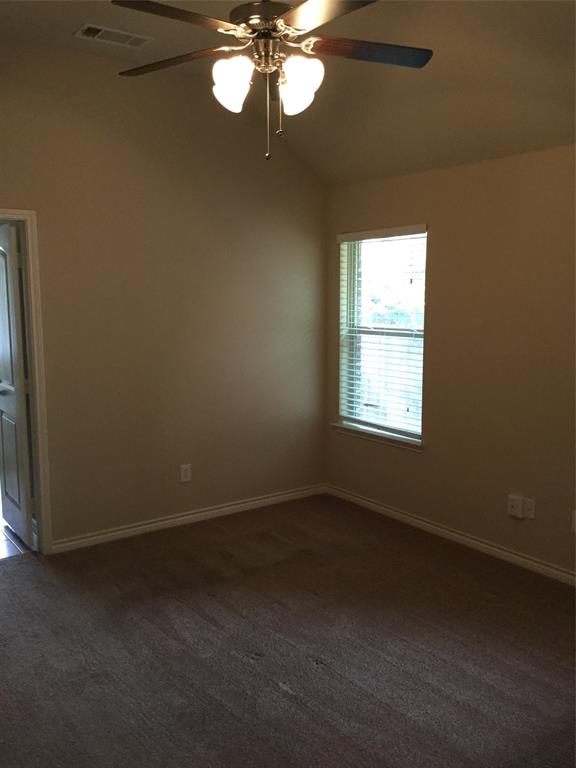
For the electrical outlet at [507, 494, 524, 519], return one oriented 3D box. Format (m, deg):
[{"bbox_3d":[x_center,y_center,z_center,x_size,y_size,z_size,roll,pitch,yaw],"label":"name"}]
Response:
[{"bbox_3d":[1.377,0.744,4.165,0.022,0.119,0.080,-6,9,-36],"label":"electrical outlet"}]

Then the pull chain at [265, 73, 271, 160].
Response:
[{"bbox_3d":[-0.078,-1.040,2.676,0.018,0.326,0.018,0,8,0],"label":"pull chain"}]

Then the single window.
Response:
[{"bbox_3d":[0.665,-0.383,5.047,0.060,1.450,0.915,-6,9,-36],"label":"single window"}]

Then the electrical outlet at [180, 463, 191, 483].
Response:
[{"bbox_3d":[-0.723,0.633,4.890,0.073,0.116,0.012,-6,9,-36],"label":"electrical outlet"}]

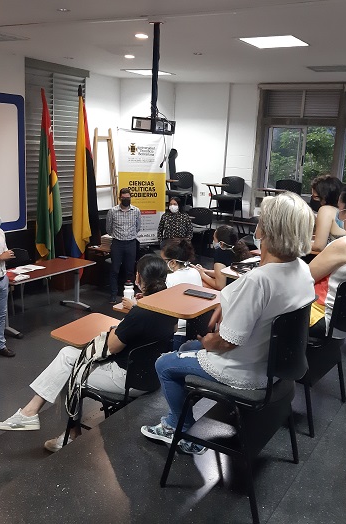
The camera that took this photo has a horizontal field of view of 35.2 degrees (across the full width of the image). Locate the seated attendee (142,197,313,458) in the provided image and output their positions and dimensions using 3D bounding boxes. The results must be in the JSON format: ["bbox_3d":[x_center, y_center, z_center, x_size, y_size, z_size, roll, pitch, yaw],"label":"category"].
[{"bbox_3d":[0.185,0.307,2.382,0.820,1.260,0.500,10,14,30],"label":"seated attendee"}]

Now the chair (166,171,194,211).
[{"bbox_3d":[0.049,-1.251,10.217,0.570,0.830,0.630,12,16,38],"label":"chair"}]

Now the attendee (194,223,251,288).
[{"bbox_3d":[0.259,0.304,4.560,0.780,1.260,0.500,10,14,30],"label":"attendee"}]

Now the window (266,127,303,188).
[{"bbox_3d":[1.992,-1.851,9.801,0.690,1.120,0.060,10,14,30],"label":"window"}]

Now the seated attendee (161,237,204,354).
[{"bbox_3d":[-0.110,0.437,4.114,0.850,1.270,0.500,10,14,30],"label":"seated attendee"}]

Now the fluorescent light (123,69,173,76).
[{"bbox_3d":[-0.394,-3.115,8.902,0.600,0.060,0.600,10,14,30],"label":"fluorescent light"}]

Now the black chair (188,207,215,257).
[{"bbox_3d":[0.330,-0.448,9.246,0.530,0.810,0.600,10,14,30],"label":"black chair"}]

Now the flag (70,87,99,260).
[{"bbox_3d":[-1.399,-1.179,8.511,0.300,3.020,0.450,10,14,30],"label":"flag"}]

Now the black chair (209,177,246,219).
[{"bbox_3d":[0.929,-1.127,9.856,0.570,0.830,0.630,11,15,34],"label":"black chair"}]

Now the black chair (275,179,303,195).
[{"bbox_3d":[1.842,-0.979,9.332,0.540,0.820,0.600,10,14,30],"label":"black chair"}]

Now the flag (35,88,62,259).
[{"bbox_3d":[-1.995,-1.321,8.722,0.300,2.750,0.380,10,14,30],"label":"flag"}]

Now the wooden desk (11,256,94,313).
[{"bbox_3d":[-1.829,0.455,7.670,0.590,0.710,1.660,10,14,30],"label":"wooden desk"}]

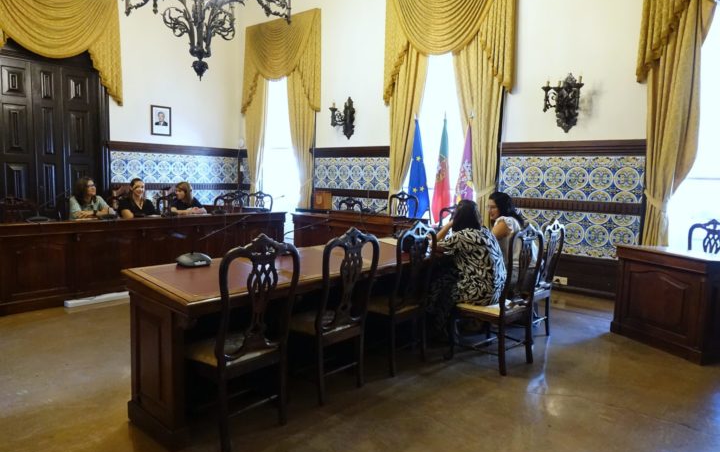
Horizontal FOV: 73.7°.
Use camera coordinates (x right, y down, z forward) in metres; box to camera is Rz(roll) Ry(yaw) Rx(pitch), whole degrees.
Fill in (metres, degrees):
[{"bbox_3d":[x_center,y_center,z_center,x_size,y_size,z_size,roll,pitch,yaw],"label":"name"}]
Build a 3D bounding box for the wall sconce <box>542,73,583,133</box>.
[{"bbox_3d":[2.473,-1.513,5.832,0.490,0.720,0.410,7,8,40],"label":"wall sconce"}]

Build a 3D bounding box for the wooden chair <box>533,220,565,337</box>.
[{"bbox_3d":[1.466,0.456,4.335,0.550,1.085,0.510,7,8,40],"label":"wooden chair"}]

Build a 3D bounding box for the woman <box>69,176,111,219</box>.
[{"bbox_3d":[-3.154,0.109,5.462,0.740,1.290,0.520,7,8,42],"label":"woman"}]

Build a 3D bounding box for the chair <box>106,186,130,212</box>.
[{"bbox_3d":[-2.847,0.158,6.069,0.580,1.080,0.540,7,8,42],"label":"chair"}]

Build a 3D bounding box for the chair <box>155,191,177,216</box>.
[{"bbox_3d":[-2.418,0.120,6.530,0.580,1.080,0.540,7,8,42],"label":"chair"}]

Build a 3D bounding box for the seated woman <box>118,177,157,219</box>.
[{"bbox_3d":[-2.747,0.078,5.901,0.740,1.290,0.520,7,8,42],"label":"seated woman"}]

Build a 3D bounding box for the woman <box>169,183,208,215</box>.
[{"bbox_3d":[-2.311,0.057,6.342,0.740,1.250,0.520,7,8,42],"label":"woman"}]

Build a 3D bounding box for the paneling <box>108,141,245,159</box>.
[{"bbox_3d":[-3.369,-1.461,9.273,0.080,0.185,2.800,7,8,40],"label":"paneling"}]

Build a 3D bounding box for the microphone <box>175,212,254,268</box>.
[{"bbox_3d":[-0.893,0.089,2.967,0.500,0.320,0.200,2,6,5],"label":"microphone"}]

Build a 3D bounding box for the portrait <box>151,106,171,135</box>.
[{"bbox_3d":[-3.666,-1.945,8.887,0.030,0.535,0.380,7,8,40],"label":"portrait"}]

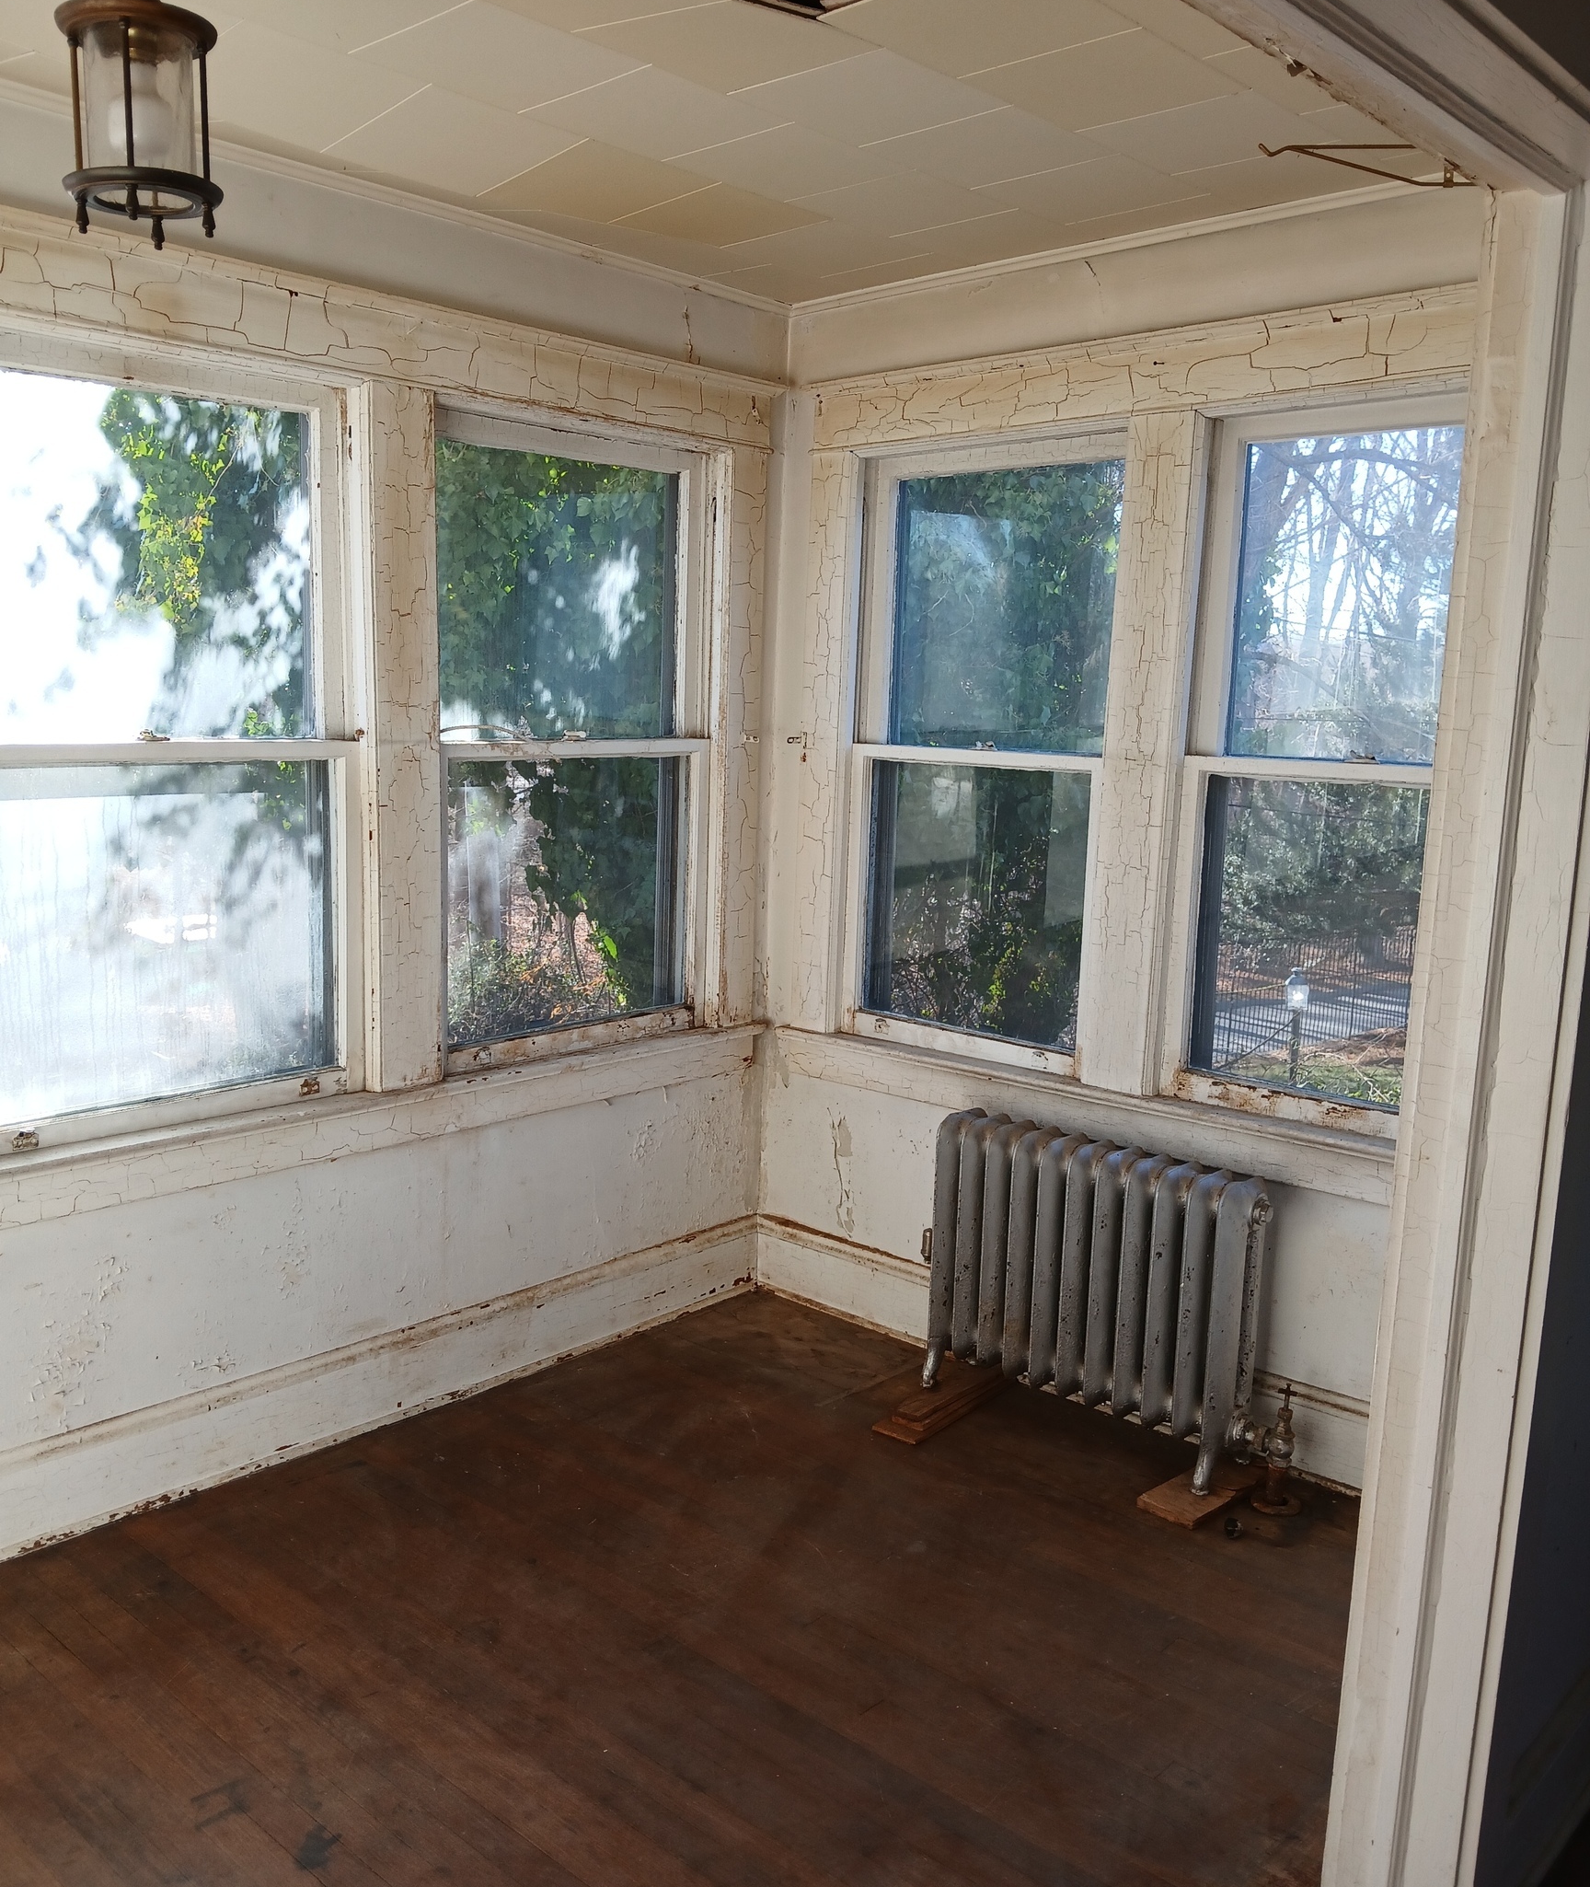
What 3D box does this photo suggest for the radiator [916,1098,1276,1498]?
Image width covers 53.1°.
[{"bbox_3d":[0.589,0.683,3.175,0.695,0.577,0.190,9,11,41],"label":"radiator"}]

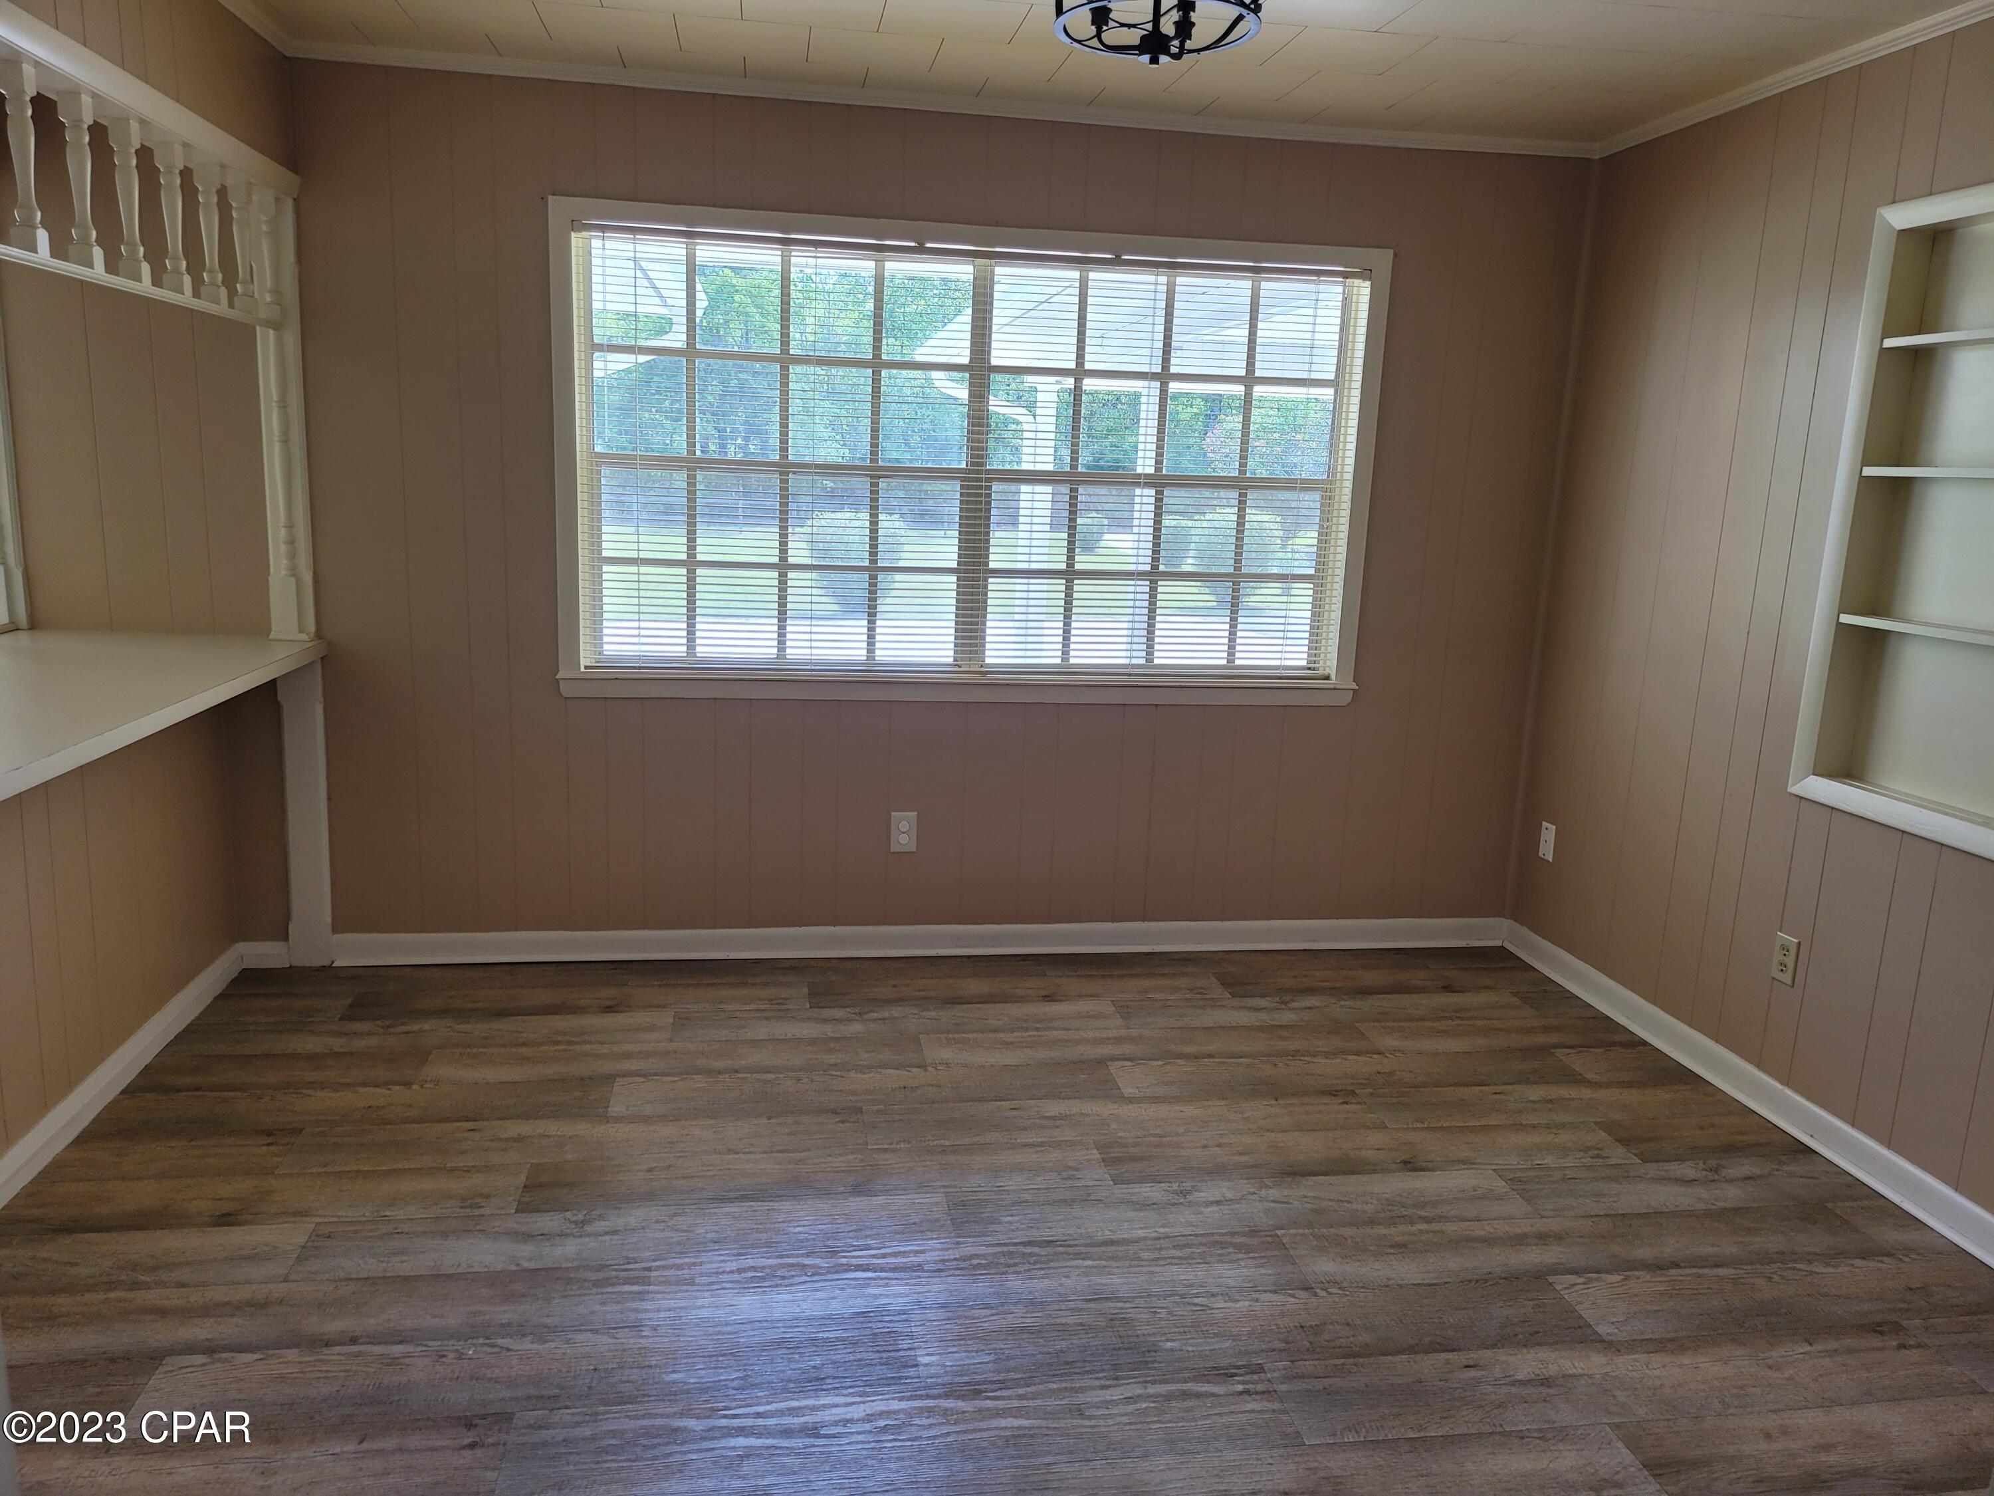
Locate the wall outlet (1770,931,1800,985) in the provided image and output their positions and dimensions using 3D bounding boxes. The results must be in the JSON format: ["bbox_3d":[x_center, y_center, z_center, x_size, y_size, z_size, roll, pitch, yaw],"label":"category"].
[{"bbox_3d":[1.847,0.497,3.504,0.008,0.113,0.071,0,11,-9],"label":"wall outlet"}]

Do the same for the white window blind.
[{"bbox_3d":[-0.050,-0.801,4.275,2.225,1.204,0.035,0,11,-9],"label":"white window blind"}]

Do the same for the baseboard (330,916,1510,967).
[{"bbox_3d":[-0.120,0.581,4.503,3.552,0.087,0.020,0,11,-9],"label":"baseboard"}]

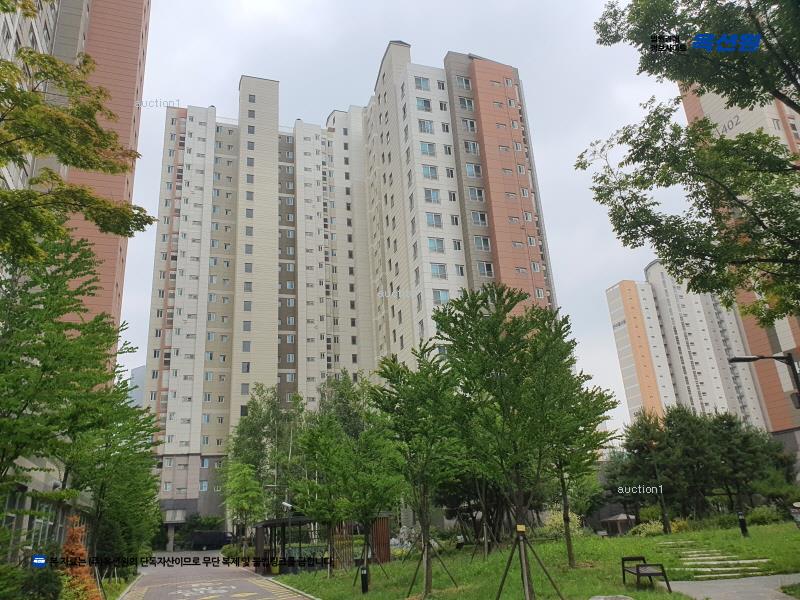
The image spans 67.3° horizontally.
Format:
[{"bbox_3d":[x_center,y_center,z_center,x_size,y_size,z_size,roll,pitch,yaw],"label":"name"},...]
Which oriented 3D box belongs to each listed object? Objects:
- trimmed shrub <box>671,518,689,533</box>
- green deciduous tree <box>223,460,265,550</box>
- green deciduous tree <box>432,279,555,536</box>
[{"bbox_3d":[12.956,10.442,27.829,0.900,0.600,0.850,-4,-20,0],"label":"trimmed shrub"},{"bbox_3d":[-11.603,15.446,44.677,3.100,6.860,3.100,-4,-20,0],"label":"green deciduous tree"},{"bbox_3d":[2.418,3.023,13.729,2.900,7.090,2.900,-4,-20,0],"label":"green deciduous tree"}]

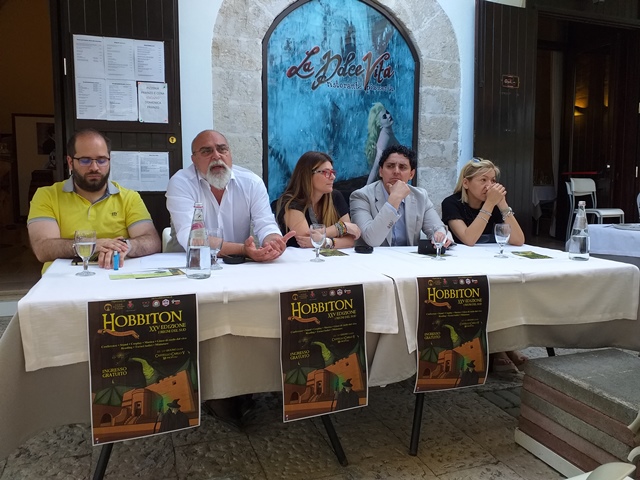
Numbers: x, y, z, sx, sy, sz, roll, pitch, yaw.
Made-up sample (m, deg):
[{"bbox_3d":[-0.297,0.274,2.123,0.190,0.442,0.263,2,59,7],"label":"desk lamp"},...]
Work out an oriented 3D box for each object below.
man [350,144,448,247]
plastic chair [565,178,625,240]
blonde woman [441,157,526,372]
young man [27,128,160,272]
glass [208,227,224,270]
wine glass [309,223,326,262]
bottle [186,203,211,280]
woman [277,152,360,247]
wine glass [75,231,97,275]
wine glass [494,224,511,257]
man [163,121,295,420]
[{"bbox_3d":[0.415,0.137,2.807,0.600,1.309,0.820,-1,6,-9],"label":"man"},{"bbox_3d":[3.189,-0.291,5.799,0.470,0.840,0.530,-3,6,-30],"label":"plastic chair"},{"bbox_3d":[0.956,0.154,2.929,0.520,1.252,0.800,-2,6,-19],"label":"blonde woman"},{"bbox_3d":[-1.016,0.179,2.278,0.590,1.329,0.800,-2,6,-17],"label":"young man"},{"bbox_3d":[-0.426,0.034,2.045,0.074,0.163,0.074,0,6,0],"label":"glass"},{"bbox_3d":[-0.009,0.013,2.261,0.074,0.163,0.074,0,6,0],"label":"wine glass"},{"bbox_3d":[-0.455,-0.002,1.858,0.092,0.272,0.092,0,6,0],"label":"bottle"},{"bbox_3d":[-0.014,0.162,2.749,0.520,1.271,0.800,-3,6,-28],"label":"woman"},{"bbox_3d":[-0.893,0.049,1.892,0.077,0.163,0.077,0,6,0],"label":"wine glass"},{"bbox_3d":[0.871,0.002,2.381,0.077,0.162,0.077,0,6,0],"label":"wine glass"},{"bbox_3d":[-0.463,0.151,2.497,0.640,1.343,0.850,-1,6,-13],"label":"man"}]

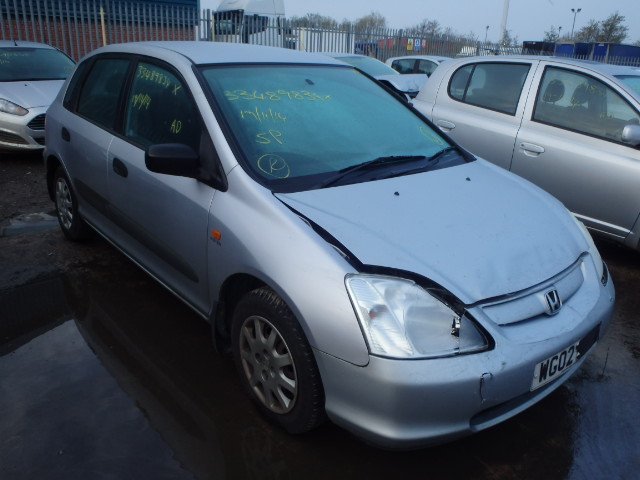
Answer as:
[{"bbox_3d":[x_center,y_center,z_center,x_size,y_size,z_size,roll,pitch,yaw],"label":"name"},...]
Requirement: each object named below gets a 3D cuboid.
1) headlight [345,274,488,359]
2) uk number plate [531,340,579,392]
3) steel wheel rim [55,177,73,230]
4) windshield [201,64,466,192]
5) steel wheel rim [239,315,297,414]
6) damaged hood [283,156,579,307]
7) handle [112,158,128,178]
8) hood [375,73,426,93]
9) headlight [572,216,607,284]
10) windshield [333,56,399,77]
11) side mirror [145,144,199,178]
[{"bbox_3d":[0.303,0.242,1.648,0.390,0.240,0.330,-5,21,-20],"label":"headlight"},{"bbox_3d":[0.862,0.441,1.868,0.370,0.112,0.030,-14,26,-39],"label":"uk number plate"},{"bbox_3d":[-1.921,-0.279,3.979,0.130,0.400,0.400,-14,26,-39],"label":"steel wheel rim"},{"bbox_3d":[0.073,-0.663,2.644,1.380,0.180,0.950,-14,53,-39],"label":"windshield"},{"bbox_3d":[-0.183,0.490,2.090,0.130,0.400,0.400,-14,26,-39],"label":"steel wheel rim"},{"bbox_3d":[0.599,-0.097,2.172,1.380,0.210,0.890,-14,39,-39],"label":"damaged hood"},{"bbox_3d":[-1.083,-0.391,2.796,0.050,0.085,0.200,-14,26,-39],"label":"handle"},{"bbox_3d":[1.704,-3.436,11.344,0.850,0.280,1.350,34,34,33],"label":"hood"},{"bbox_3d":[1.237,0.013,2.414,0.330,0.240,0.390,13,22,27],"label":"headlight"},{"bbox_3d":[1.111,-3.986,11.761,1.360,0.180,0.930,-17,55,-44],"label":"windshield"},{"bbox_3d":[-0.629,-0.337,2.194,0.230,0.150,0.140,-14,26,-39],"label":"side mirror"}]

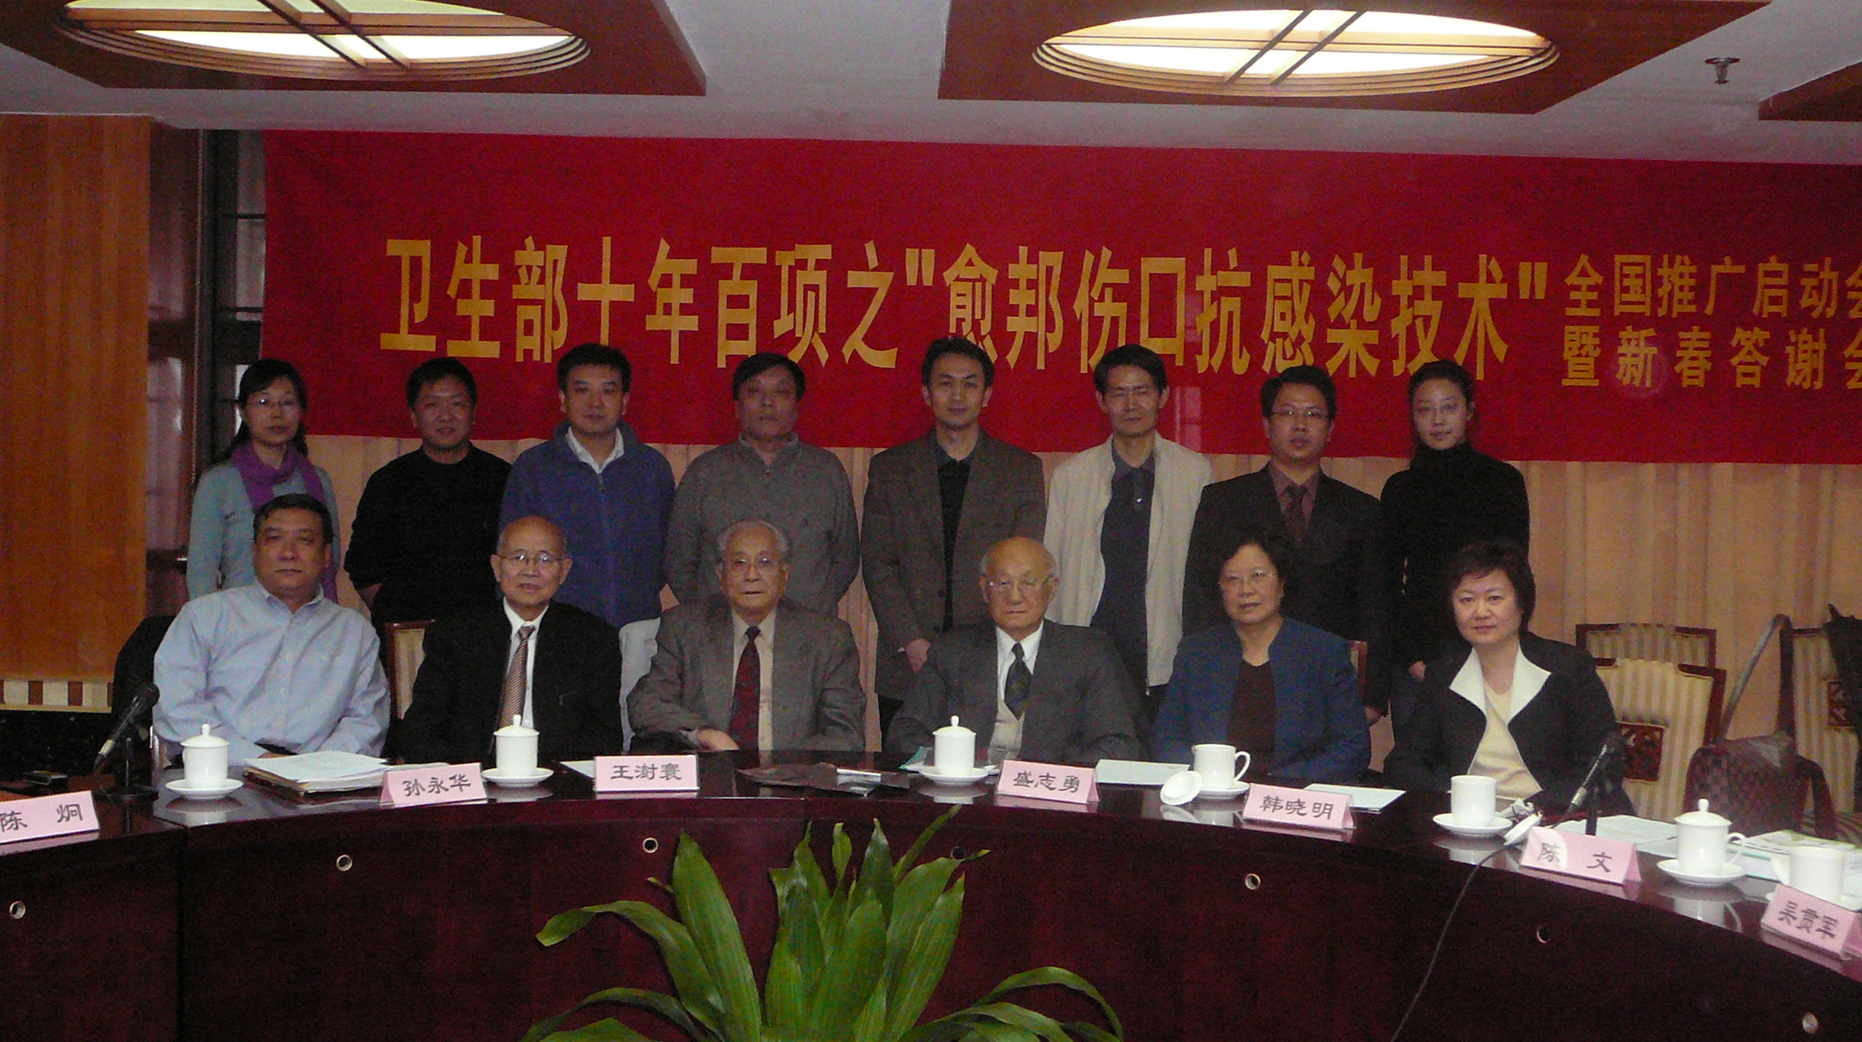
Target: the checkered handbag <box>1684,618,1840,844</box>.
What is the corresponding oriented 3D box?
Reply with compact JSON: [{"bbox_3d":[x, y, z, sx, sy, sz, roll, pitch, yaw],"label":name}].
[{"bbox_3d":[1.880,0.503,5.000,0.350,0.570,0.200,1,3,9],"label":"checkered handbag"}]

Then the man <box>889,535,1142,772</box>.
[{"bbox_3d":[0.165,0.657,4.955,0.580,1.240,0.740,1,2,7],"label":"man"}]

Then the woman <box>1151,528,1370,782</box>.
[{"bbox_3d":[0.743,0.663,5.037,0.510,1.265,0.700,2,3,16],"label":"woman"}]

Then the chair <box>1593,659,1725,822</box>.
[{"bbox_3d":[1.465,0.815,4.798,0.460,0.985,0.570,3,3,31],"label":"chair"}]

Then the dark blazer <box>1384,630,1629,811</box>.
[{"bbox_3d":[1.258,0.546,4.822,0.520,0.620,0.360,2,3,21],"label":"dark blazer"}]

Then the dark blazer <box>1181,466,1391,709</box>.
[{"bbox_3d":[0.935,0.224,5.800,0.540,0.740,0.300,1,3,7],"label":"dark blazer"}]

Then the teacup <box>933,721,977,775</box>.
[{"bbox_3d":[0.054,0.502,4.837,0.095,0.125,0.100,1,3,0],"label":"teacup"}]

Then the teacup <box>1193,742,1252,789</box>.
[{"bbox_3d":[0.586,0.499,4.444,0.115,0.087,0.083,1,2,7],"label":"teacup"}]

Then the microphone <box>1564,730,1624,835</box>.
[{"bbox_3d":[1.275,0.511,4.243,0.170,0.225,0.100,-1,4,-41],"label":"microphone"}]

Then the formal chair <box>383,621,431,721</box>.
[{"bbox_3d":[-1.109,0.753,5.380,0.480,0.980,0.580,1,3,-10],"label":"formal chair"}]

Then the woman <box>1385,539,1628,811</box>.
[{"bbox_3d":[1.120,0.680,4.610,0.500,1.250,0.740,3,3,29],"label":"woman"}]

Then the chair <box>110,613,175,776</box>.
[{"bbox_3d":[-1.681,0.742,5.250,0.520,0.990,0.600,0,3,-21],"label":"chair"}]

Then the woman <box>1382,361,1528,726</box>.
[{"bbox_3d":[1.356,0.430,5.750,0.400,1.690,0.280,2,3,12],"label":"woman"}]

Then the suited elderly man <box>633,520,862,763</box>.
[{"bbox_3d":[-0.436,0.633,4.996,0.550,1.260,0.740,1,2,-5],"label":"suited elderly man"}]

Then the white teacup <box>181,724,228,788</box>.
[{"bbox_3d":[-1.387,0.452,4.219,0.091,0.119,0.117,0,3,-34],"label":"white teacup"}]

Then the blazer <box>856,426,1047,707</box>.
[{"bbox_3d":[0.059,0.120,5.812,0.490,0.720,0.290,1,2,-1],"label":"blazer"}]

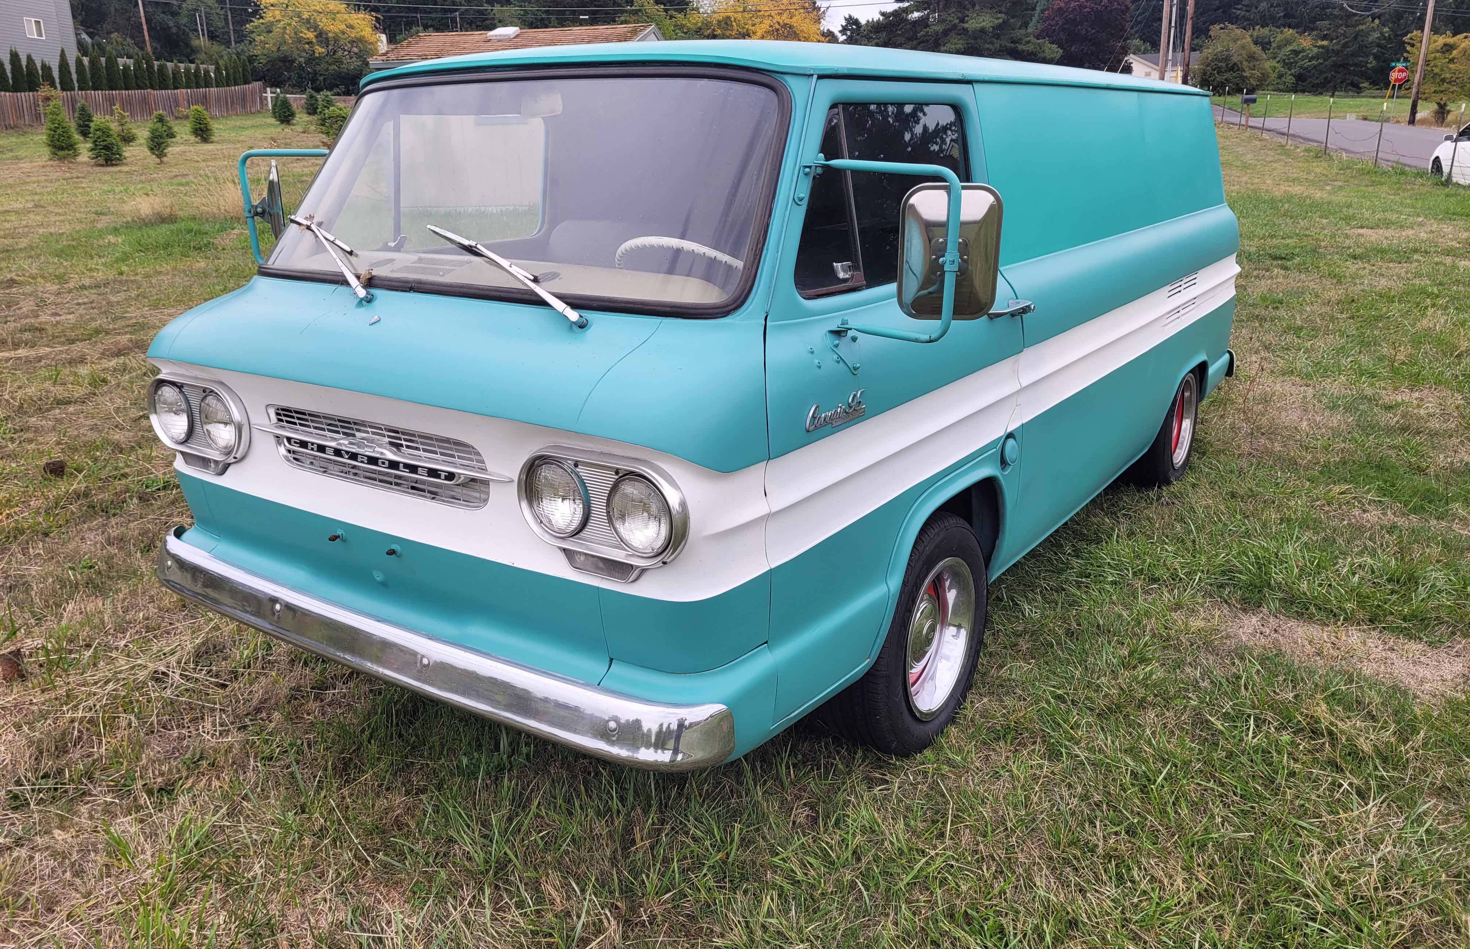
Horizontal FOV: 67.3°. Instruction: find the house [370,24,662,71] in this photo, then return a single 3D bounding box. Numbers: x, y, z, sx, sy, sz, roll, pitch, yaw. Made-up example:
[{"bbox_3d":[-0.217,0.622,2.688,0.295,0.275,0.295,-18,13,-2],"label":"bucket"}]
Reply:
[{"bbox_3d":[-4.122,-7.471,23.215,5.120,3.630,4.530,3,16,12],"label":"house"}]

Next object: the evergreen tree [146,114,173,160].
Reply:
[{"bbox_3d":[-19.589,-11.391,37.291,0.858,1.542,0.858,-8,17,-25],"label":"evergreen tree"}]

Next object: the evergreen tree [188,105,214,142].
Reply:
[{"bbox_3d":[-18.098,-11.863,37.312,0.800,1.240,0.800,-10,19,-23],"label":"evergreen tree"}]

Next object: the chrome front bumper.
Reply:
[{"bbox_3d":[-0.736,0.306,2.236,1.710,0.150,0.160,10,21,33],"label":"chrome front bumper"}]

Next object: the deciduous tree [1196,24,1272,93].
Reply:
[{"bbox_3d":[36.083,-29.830,79.283,5.000,4.720,4.800,6,19,23],"label":"deciduous tree"}]

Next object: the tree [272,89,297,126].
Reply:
[{"bbox_3d":[-22.406,-18.229,54.773,1.144,1.680,1.144,-7,17,-20],"label":"tree"}]

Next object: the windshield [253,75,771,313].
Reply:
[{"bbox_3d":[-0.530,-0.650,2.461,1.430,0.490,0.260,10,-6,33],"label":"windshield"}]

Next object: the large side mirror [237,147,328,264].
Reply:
[{"bbox_3d":[-1.270,-0.744,3.114,0.180,0.330,0.300,-15,22,-36],"label":"large side mirror"}]

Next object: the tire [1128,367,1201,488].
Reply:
[{"bbox_3d":[1.797,-0.237,4.673,0.220,0.620,0.620,10,21,33],"label":"tire"}]

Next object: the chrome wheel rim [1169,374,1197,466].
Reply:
[{"bbox_3d":[1.818,-0.234,4.659,0.160,0.405,0.405,10,21,33],"label":"chrome wheel rim"}]

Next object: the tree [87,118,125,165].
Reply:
[{"bbox_3d":[-20.794,-10.956,36.302,1.177,1.466,1.177,-9,18,-27],"label":"tree"}]

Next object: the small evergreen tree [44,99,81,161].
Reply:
[{"bbox_3d":[-17.046,-8.646,27.773,0.800,1.490,0.800,-12,20,-28],"label":"small evergreen tree"}]

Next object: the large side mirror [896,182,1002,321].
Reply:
[{"bbox_3d":[0.413,-0.429,2.130,0.195,0.260,0.075,3,18,15],"label":"large side mirror"}]

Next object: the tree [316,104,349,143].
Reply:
[{"bbox_3d":[-12.237,-10.754,33.824,1.100,1.160,1.000,-8,19,-18],"label":"tree"}]

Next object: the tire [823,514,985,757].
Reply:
[{"bbox_3d":[0.430,0.384,2.784,0.215,0.620,0.620,10,21,33],"label":"tire"}]

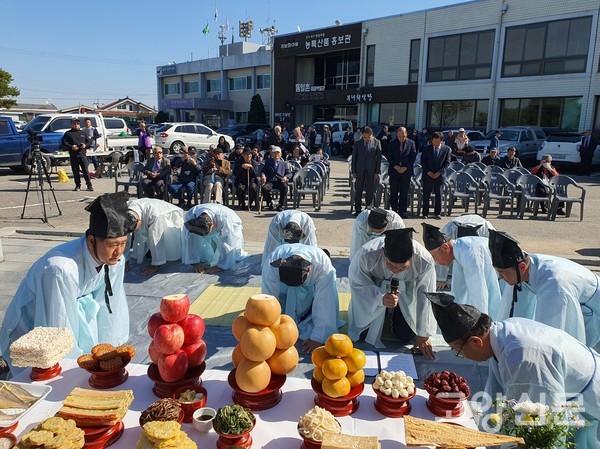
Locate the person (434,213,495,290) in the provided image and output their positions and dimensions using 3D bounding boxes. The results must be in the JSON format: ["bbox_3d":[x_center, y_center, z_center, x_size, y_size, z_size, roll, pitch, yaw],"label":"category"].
[{"bbox_3d":[1.796,0.249,4.954,0.640,0.670,0.930,4,12,14],"label":"person"}]

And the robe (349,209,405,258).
[{"bbox_3d":[0.847,0.142,5.191,0.620,0.650,0.850,2,12,3],"label":"robe"}]

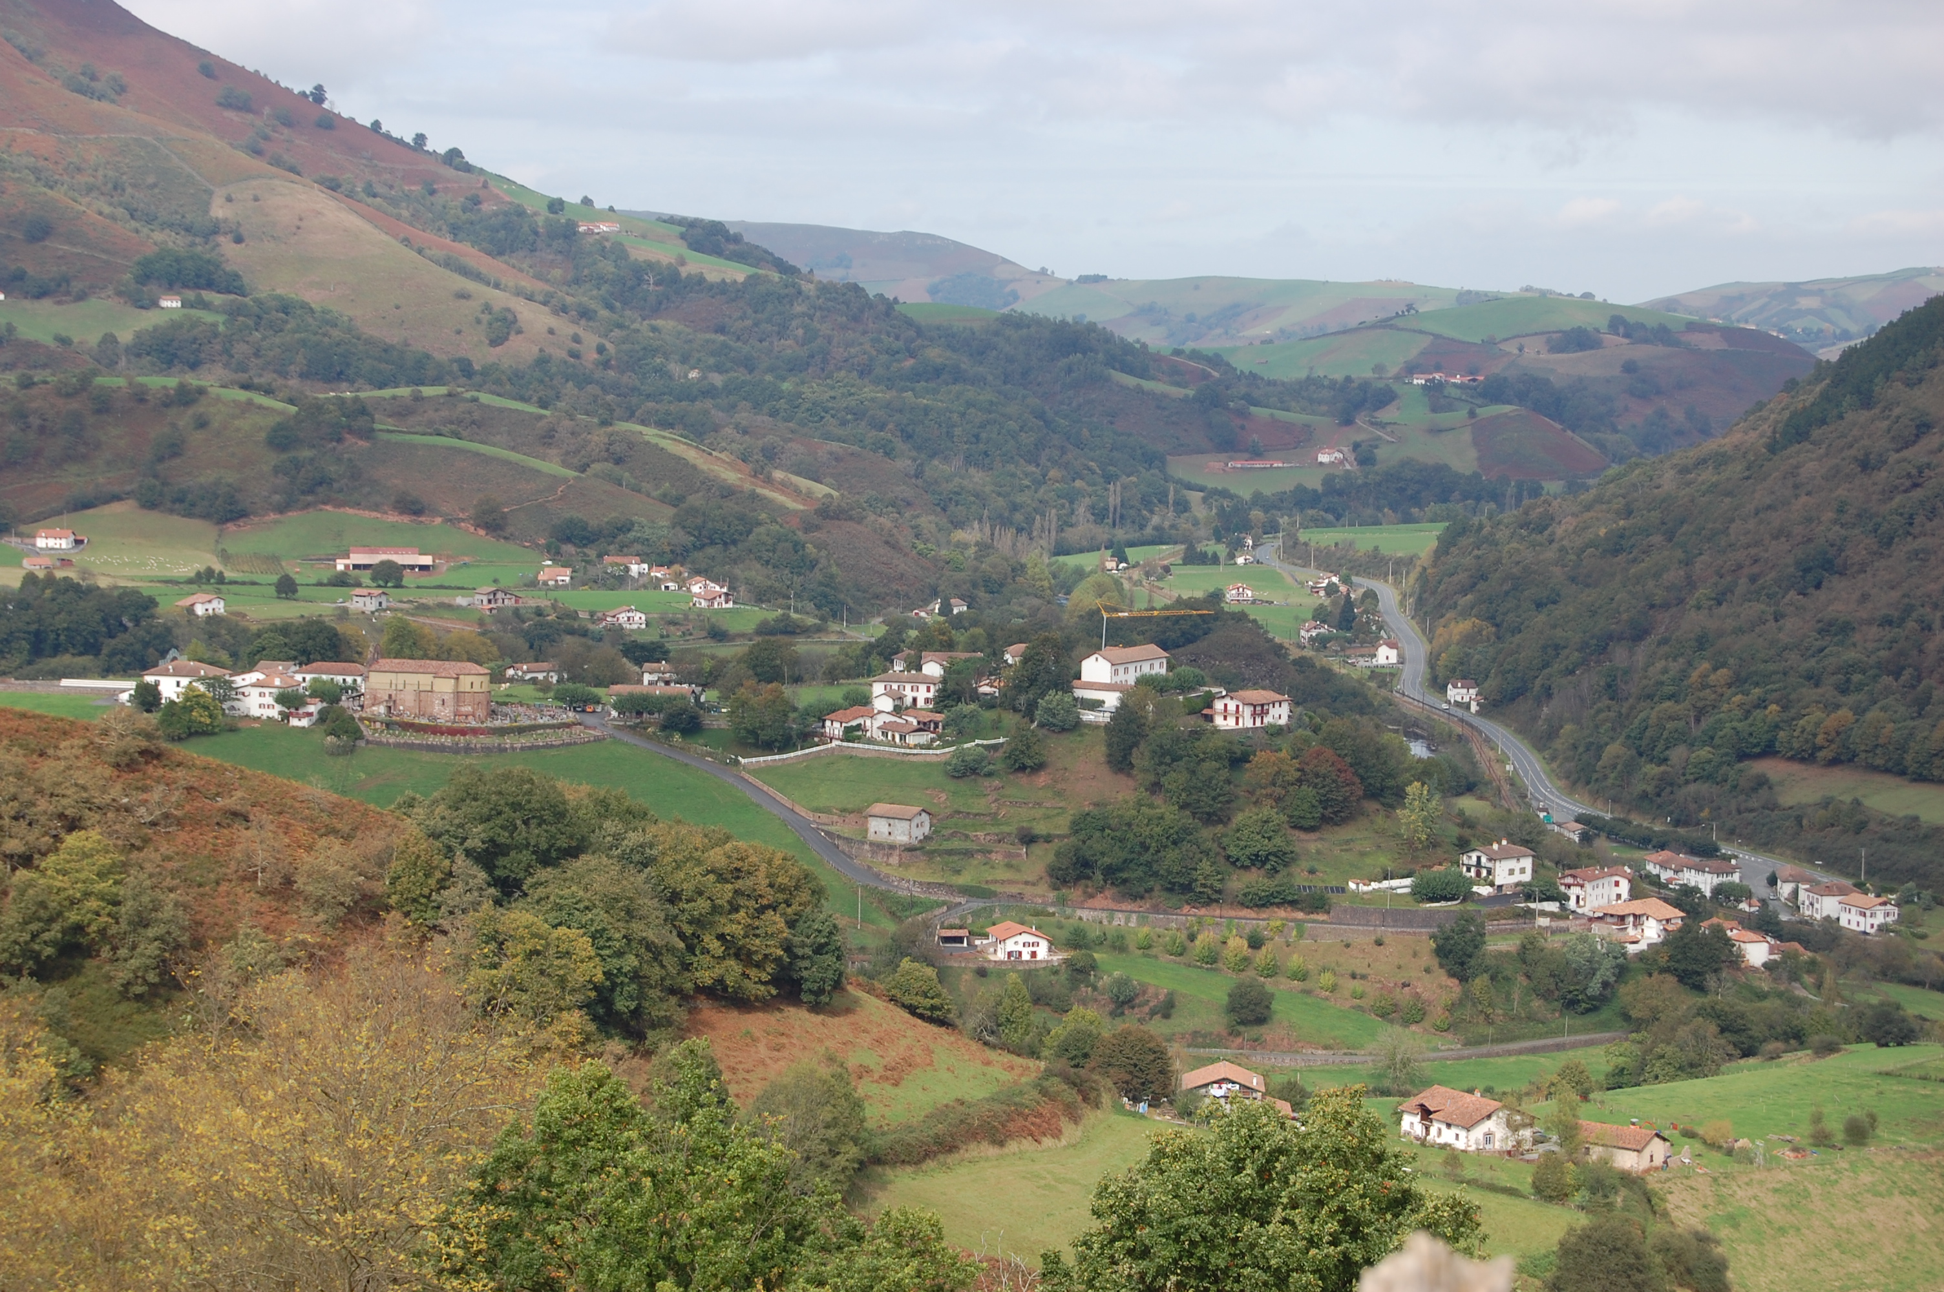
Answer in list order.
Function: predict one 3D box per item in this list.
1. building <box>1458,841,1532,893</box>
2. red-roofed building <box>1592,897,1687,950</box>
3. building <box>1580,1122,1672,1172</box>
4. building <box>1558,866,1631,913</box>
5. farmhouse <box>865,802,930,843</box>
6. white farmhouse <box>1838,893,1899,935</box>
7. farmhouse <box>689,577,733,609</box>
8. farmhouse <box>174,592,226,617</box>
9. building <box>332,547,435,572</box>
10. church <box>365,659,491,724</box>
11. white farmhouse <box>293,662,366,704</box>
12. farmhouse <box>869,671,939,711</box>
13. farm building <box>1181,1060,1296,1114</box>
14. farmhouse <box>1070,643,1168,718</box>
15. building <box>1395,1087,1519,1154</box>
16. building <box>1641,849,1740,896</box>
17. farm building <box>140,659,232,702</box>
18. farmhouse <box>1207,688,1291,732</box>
[{"bbox_3d":[125.190,52.980,1053.380,14.060,9.730,10.810,-4,6,-43],"label":"building"},{"bbox_3d":[152.660,62.850,1010.460,10.230,8.670,19.770,-4,6,-41],"label":"red-roofed building"},{"bbox_3d":[98.740,76.000,672.690,8.140,5.500,13.990,-4,6,-42],"label":"building"},{"bbox_3d":[144.840,56.520,1028.310,9.000,9.200,15.000,4,6,40],"label":"building"},{"bbox_3d":[-16.560,40.060,999.260,13.710,7.760,7.920,4,6,37],"label":"farmhouse"},{"bbox_3d":[214.370,63.660,1056.850,8.640,7.930,13.250,-2,5,-21],"label":"white farmhouse"},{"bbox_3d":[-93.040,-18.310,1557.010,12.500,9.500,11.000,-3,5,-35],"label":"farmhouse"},{"bbox_3d":[-274.600,-14.900,1576.190,13.500,6.800,13.000,-4,7,-43],"label":"farmhouse"},{"bbox_3d":[-222.550,-32.790,1678.970,35.470,8.650,18.000,0,4,1],"label":"building"},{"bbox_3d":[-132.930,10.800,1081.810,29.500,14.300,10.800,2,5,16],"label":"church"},{"bbox_3d":[-158.580,8.610,1093.530,16.500,8.700,8.700,1,5,15],"label":"white farmhouse"},{"bbox_3d":[-14.900,10.680,1072.190,16.530,8.270,11.000,1,4,16],"label":"farmhouse"},{"bbox_3d":[42.460,70.640,700.660,16.820,7.210,13.940,0,4,7],"label":"farm building"},{"bbox_3d":[37.380,7.100,1077.420,11.150,12.860,28.380,3,6,30],"label":"farmhouse"},{"bbox_3d":[83.320,78.970,741.250,13.750,7.680,19.050,-3,6,-29],"label":"building"},{"bbox_3d":[192.720,61.320,1180.430,10.240,9.040,30.130,-2,5,-25],"label":"building"},{"bbox_3d":[-191.310,8.930,1078.120,18.300,10.300,12.000,2,5,16],"label":"farm building"},{"bbox_3d":[66.970,15.090,1054.090,16.580,7.930,10.450,-4,6,-41],"label":"farmhouse"}]

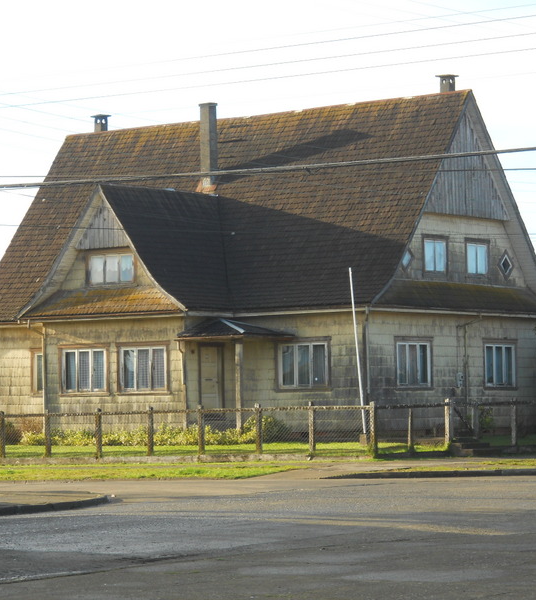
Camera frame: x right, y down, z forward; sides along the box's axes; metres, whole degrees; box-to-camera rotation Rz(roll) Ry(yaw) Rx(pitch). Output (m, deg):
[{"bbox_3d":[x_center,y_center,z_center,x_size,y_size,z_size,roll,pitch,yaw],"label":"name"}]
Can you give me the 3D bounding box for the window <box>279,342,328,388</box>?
[{"bbox_3d":[1.047,1.955,67.429,1.823,1.384,0.100,-3,-3,37],"label":"window"}]

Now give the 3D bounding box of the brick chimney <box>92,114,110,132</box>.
[{"bbox_3d":[-5.849,-6.188,79.555,0.497,0.610,0.497,-3,-3,37],"label":"brick chimney"}]

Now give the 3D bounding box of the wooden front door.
[{"bbox_3d":[-1.747,2.371,68.135,0.100,1.999,1.030,-3,-3,37],"label":"wooden front door"}]

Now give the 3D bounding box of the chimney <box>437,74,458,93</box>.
[{"bbox_3d":[5.623,-6.762,70.929,0.532,0.560,0.532,-3,-3,37],"label":"chimney"}]

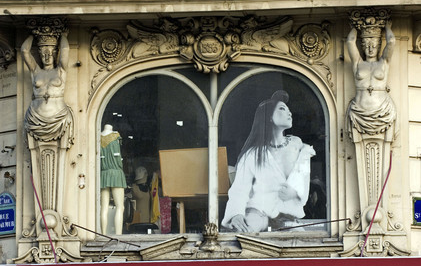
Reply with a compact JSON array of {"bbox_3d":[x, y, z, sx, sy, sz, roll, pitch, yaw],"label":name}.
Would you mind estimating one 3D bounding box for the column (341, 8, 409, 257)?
[{"bbox_3d":[2.060,-0.002,29.474,0.761,3.068,0.500,-1,-8,6],"label":"column"}]

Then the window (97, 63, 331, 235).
[{"bbox_3d":[0.032,0.214,29.916,2.941,2.111,0.250,-1,-8,6],"label":"window"}]

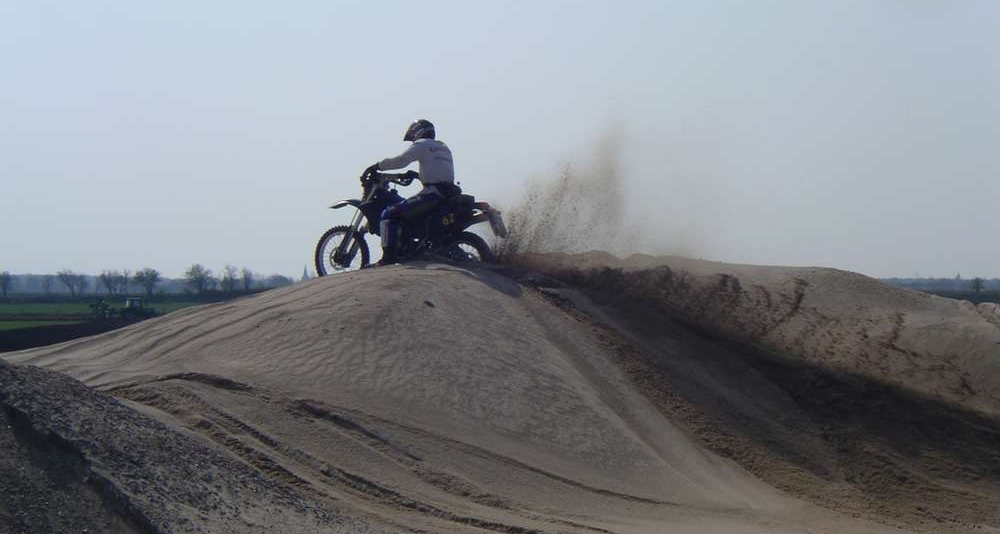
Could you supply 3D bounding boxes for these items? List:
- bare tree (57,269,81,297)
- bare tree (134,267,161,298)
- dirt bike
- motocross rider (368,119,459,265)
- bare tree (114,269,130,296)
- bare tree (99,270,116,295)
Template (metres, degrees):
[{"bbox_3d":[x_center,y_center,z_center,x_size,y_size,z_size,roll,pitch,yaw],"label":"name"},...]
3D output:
[{"bbox_3d":[-100.536,3.611,700.000,5.590,6.520,5.420,0,0,0],"label":"bare tree"},{"bbox_3d":[-82.130,3.611,700.000,6.060,7.460,5.880,0,0,0],"label":"bare tree"},{"bbox_3d":[-0.931,-0.379,31.600,2.220,1.280,0.820,2,1,31],"label":"dirt bike"},{"bbox_3d":[-0.878,-0.773,31.600,0.800,1.550,0.760,0,0,31],"label":"motocross rider"},{"bbox_3d":[-87.954,3.611,700.000,3.730,6.520,3.620,0,0,0],"label":"bare tree"},{"bbox_3d":[-91.449,3.611,700.000,4.190,5.590,4.070,0,0,0],"label":"bare tree"}]

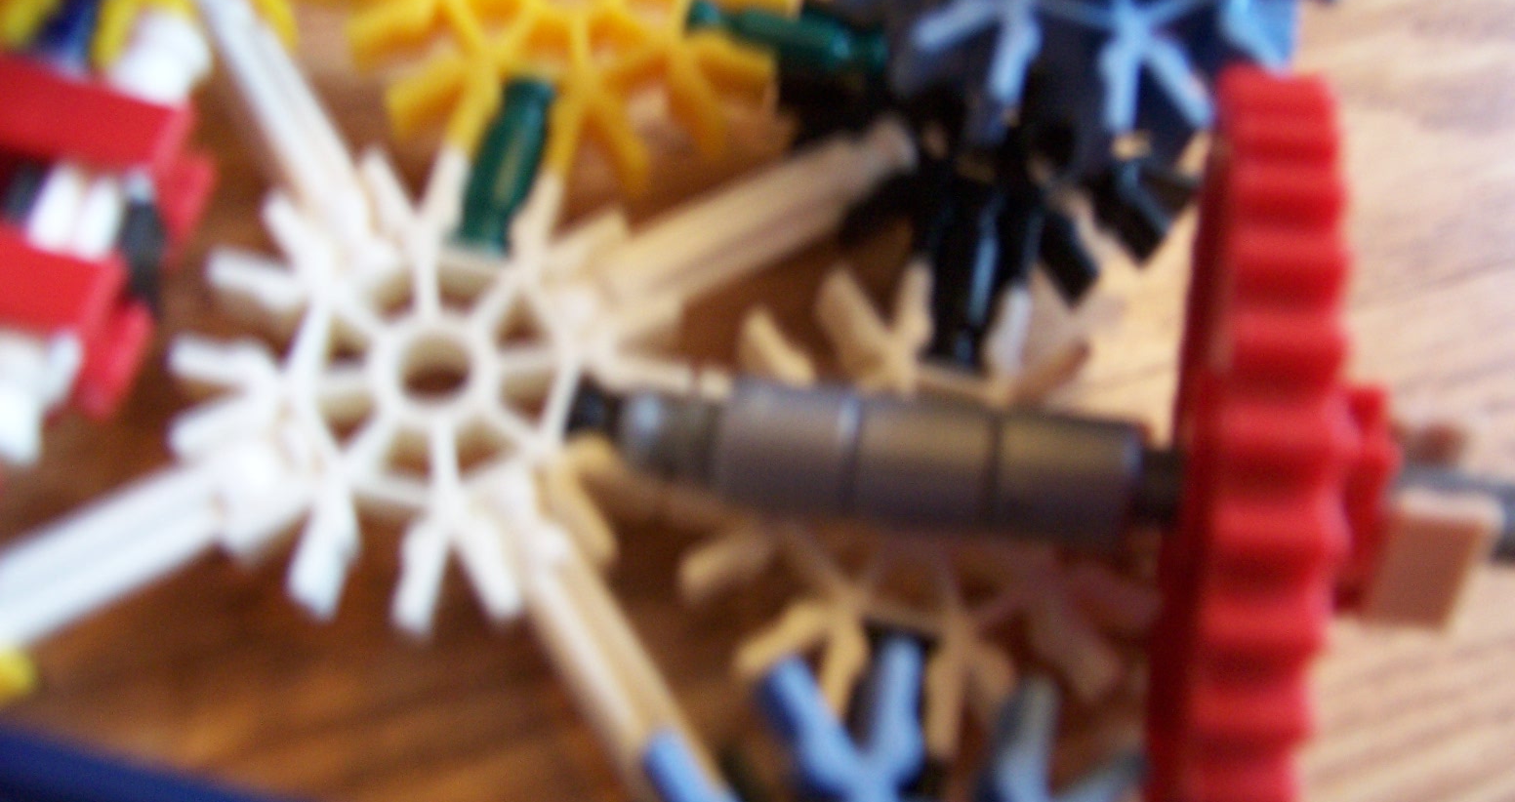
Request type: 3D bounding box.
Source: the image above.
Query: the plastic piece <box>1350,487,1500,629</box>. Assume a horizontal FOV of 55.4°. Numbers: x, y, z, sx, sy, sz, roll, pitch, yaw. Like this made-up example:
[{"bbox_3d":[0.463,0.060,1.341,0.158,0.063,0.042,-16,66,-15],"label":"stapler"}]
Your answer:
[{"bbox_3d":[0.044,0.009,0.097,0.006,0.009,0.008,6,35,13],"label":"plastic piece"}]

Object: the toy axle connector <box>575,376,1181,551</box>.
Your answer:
[{"bbox_3d":[0.008,0.004,0.106,0.045,0.009,0.009,6,66,13],"label":"toy axle connector"}]

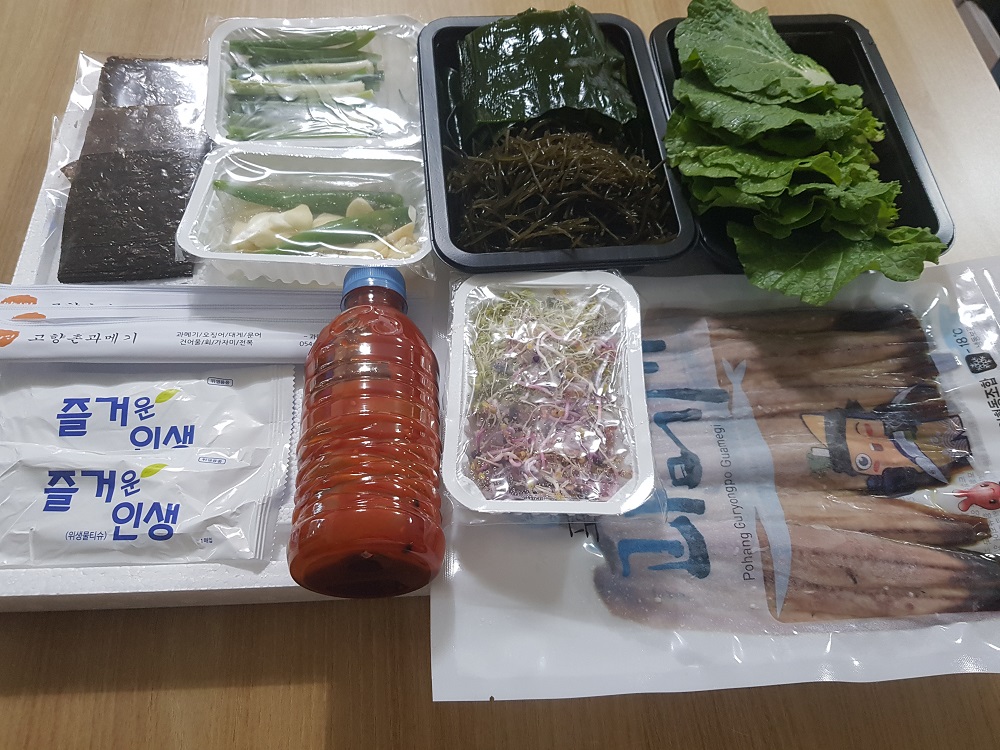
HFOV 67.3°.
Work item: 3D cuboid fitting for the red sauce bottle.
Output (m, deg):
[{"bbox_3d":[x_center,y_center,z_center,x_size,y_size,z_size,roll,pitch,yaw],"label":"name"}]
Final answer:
[{"bbox_3d":[-0.059,0.019,0.343,0.067,0.067,0.149,-2,61,-3],"label":"red sauce bottle"}]

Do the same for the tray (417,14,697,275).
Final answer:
[{"bbox_3d":[0.028,-0.142,0.481,0.150,0.045,0.209,-3,62,-4],"label":"tray"}]

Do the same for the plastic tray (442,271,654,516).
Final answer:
[{"bbox_3d":[0.022,0.012,0.391,0.100,0.033,0.136,-2,61,-1],"label":"plastic tray"}]

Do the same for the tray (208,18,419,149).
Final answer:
[{"bbox_3d":[-0.122,-0.181,0.493,0.135,0.032,0.101,-3,68,-6],"label":"tray"}]

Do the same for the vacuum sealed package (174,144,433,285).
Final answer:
[{"bbox_3d":[-0.111,-0.090,0.445,0.136,0.032,0.101,1,51,-5],"label":"vacuum sealed package"}]

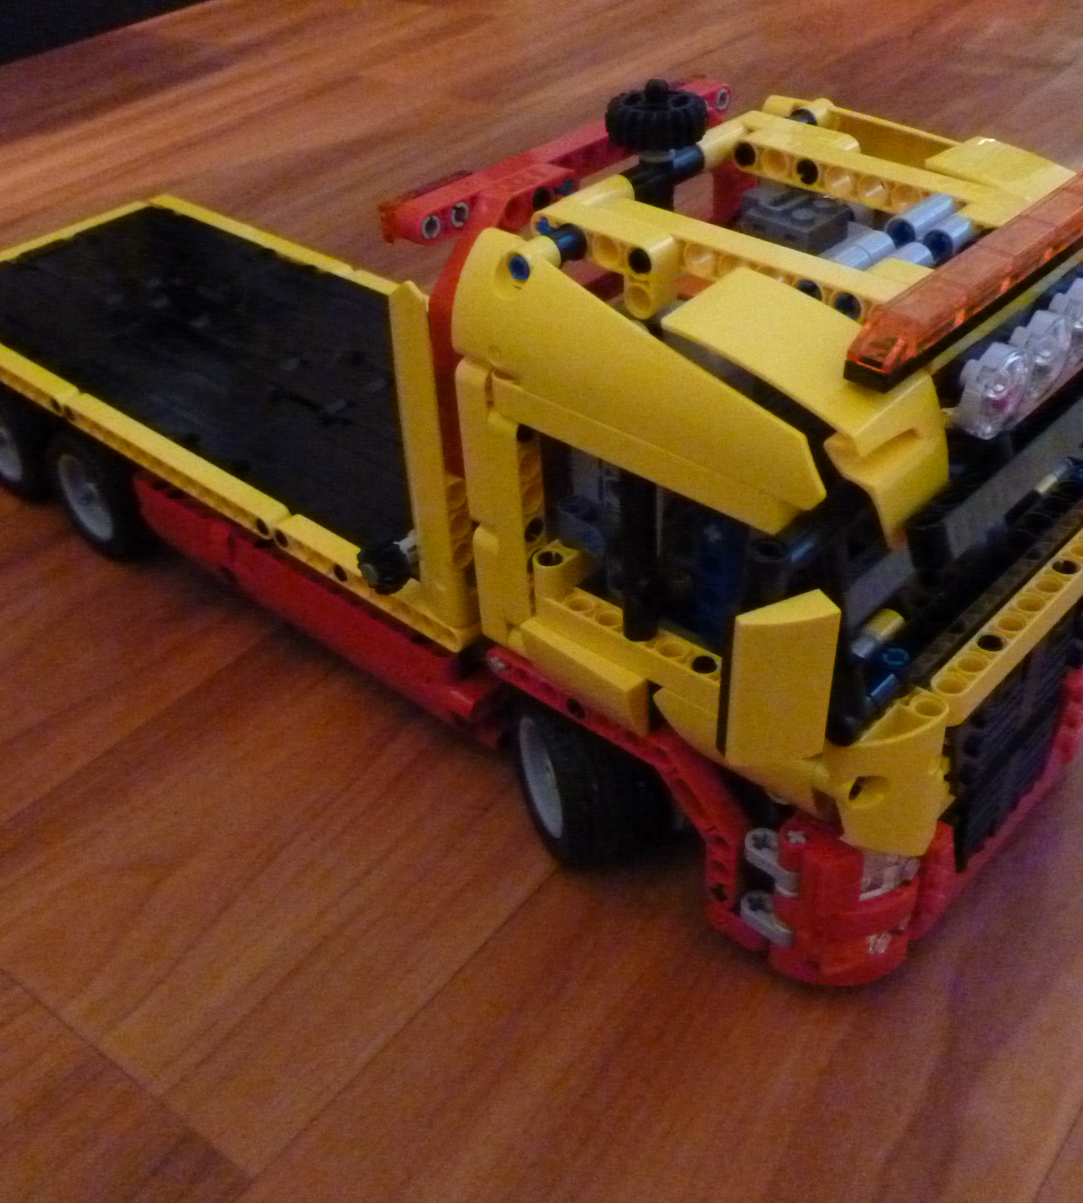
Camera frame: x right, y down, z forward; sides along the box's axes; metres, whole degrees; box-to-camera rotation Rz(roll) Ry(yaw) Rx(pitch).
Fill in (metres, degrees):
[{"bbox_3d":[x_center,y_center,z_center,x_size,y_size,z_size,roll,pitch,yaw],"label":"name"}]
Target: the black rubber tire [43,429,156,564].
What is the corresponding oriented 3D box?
[{"bbox_3d":[-0.138,-0.037,0.418,0.043,0.043,0.022,28,48,33],"label":"black rubber tire"}]

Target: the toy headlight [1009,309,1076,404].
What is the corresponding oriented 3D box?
[{"bbox_3d":[0.087,-0.043,0.229,0.005,0.016,0.016,28,48,33],"label":"toy headlight"}]

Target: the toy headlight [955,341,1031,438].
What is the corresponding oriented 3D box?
[{"bbox_3d":[0.076,-0.036,0.220,0.005,0.016,0.016,28,48,33],"label":"toy headlight"}]

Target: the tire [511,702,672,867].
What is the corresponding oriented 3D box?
[{"bbox_3d":[0.009,0.041,0.311,0.022,0.043,0.043,-18,41,-19],"label":"tire"}]

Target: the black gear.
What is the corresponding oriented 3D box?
[{"bbox_3d":[0.024,-0.101,0.269,0.021,0.010,0.021,-2,38,1],"label":"black gear"}]

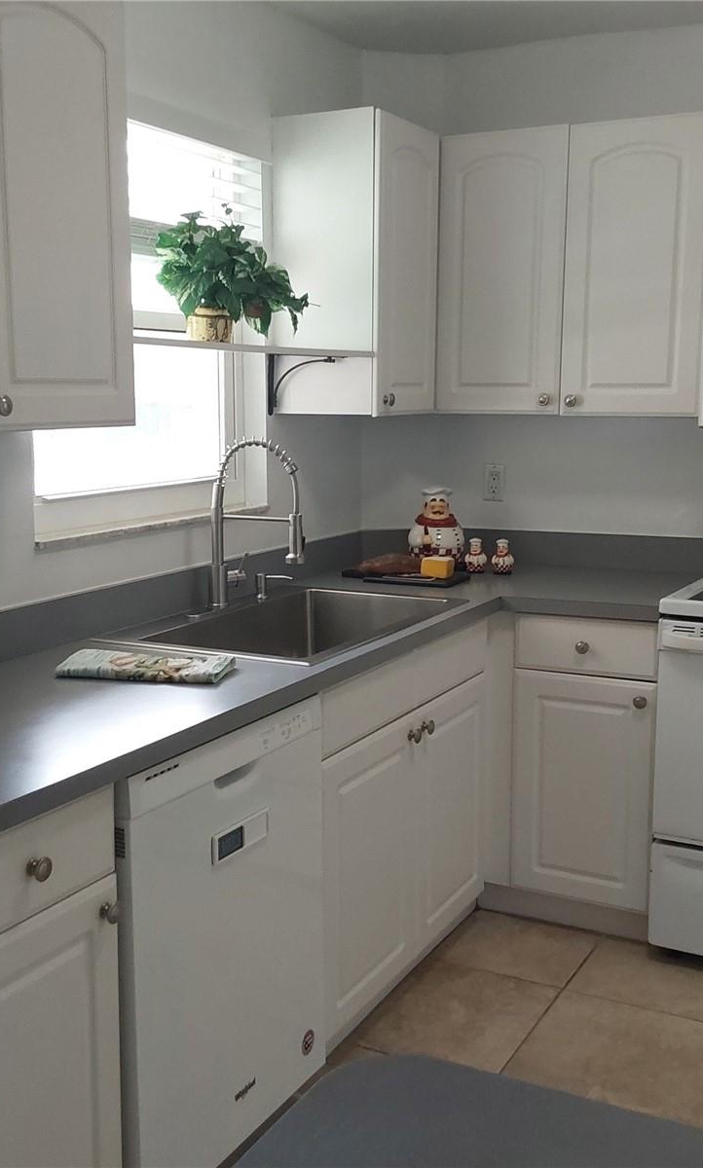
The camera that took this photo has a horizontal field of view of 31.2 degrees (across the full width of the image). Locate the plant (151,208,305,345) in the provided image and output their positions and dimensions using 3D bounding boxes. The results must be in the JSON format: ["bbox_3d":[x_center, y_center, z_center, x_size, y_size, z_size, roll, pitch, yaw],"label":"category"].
[{"bbox_3d":[-0.274,-0.689,2.867,0.285,0.295,0.320,5,10,27],"label":"plant"}]

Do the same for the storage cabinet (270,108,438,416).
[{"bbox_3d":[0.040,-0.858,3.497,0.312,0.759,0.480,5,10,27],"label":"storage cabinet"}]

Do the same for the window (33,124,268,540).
[{"bbox_3d":[-0.473,-0.599,2.976,0.110,0.920,0.950,5,10,27],"label":"window"}]

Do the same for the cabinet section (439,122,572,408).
[{"bbox_3d":[0.487,-0.881,3.633,0.371,0.763,0.320,5,10,28],"label":"cabinet section"}]

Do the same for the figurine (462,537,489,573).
[{"bbox_3d":[0.357,-0.084,3.653,0.073,0.100,0.062,1,9,3],"label":"figurine"}]

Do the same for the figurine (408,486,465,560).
[{"bbox_3d":[0.254,-0.170,3.761,0.168,0.236,0.150,-1,9,-9],"label":"figurine"}]

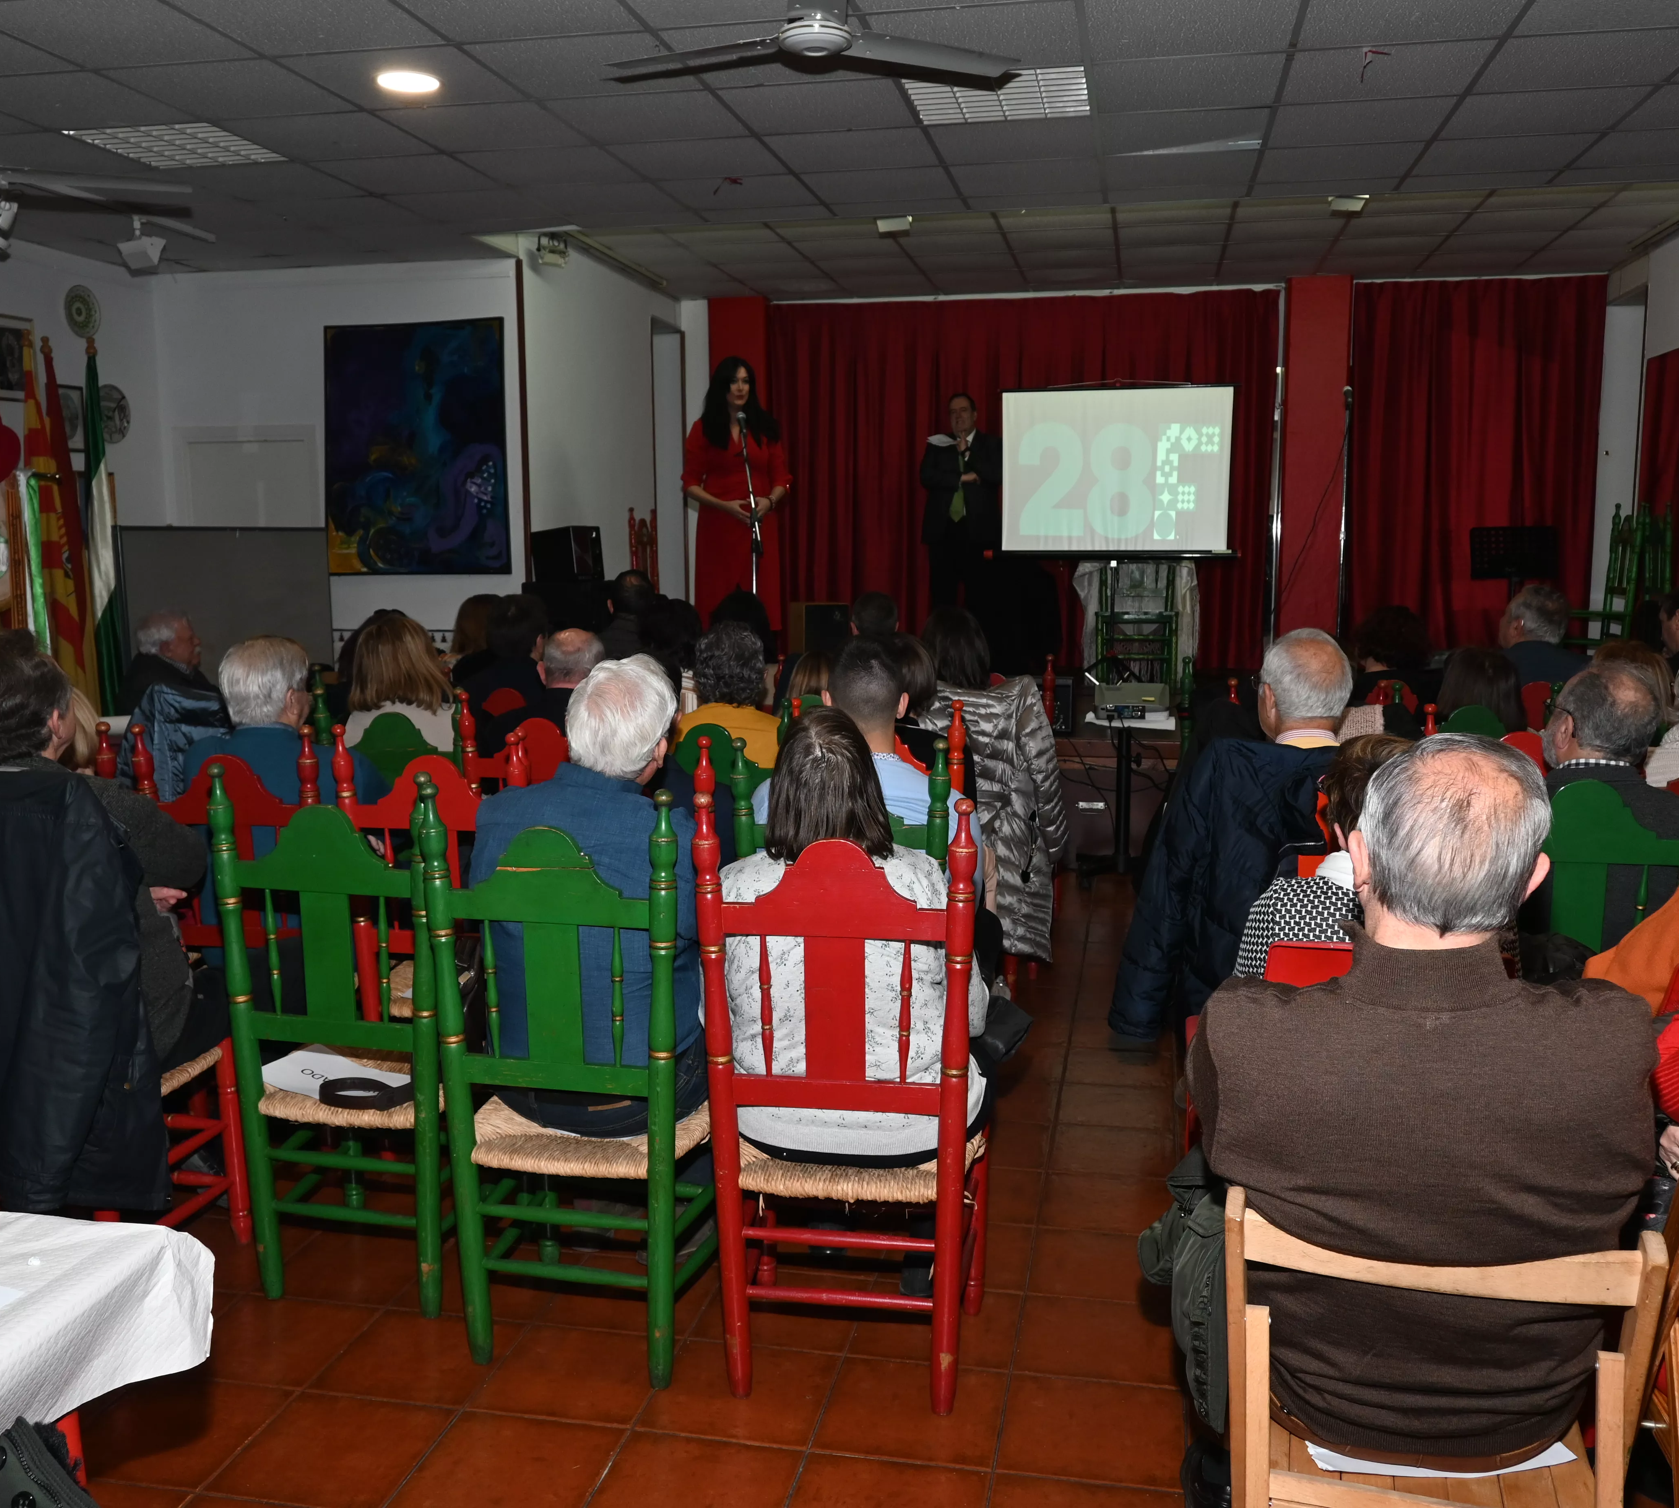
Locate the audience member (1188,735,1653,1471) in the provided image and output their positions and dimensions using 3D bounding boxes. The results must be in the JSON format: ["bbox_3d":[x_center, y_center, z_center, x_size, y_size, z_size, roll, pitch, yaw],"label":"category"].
[{"bbox_3d":[0.743,0.576,1.974,0.530,1.280,0.820,1,8,10],"label":"audience member"}]

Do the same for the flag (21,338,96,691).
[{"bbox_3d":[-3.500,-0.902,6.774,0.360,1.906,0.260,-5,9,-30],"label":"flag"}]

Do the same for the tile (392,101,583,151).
[{"bbox_3d":[-1.233,-2.217,5.328,0.590,0.020,0.590,1,8,11],"label":"tile"}]

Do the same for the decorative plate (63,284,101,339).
[{"bbox_3d":[-3.881,-2.275,7.760,0.030,0.265,0.265,1,8,11],"label":"decorative plate"}]

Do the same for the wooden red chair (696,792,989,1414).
[{"bbox_3d":[0.039,0.594,2.778,0.470,1.102,0.450,1,8,8],"label":"wooden red chair"}]

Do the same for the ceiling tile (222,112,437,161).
[{"bbox_3d":[-1.824,-2.229,5.438,0.600,0.025,0.600,1,9,11],"label":"ceiling tile"}]

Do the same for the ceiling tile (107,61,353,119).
[{"bbox_3d":[-1.940,-2.141,4.856,0.600,0.025,0.600,1,9,11],"label":"ceiling tile"}]

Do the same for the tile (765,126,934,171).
[{"bbox_3d":[0.061,-2.275,5.679,0.590,0.020,0.590,1,8,11],"label":"tile"}]

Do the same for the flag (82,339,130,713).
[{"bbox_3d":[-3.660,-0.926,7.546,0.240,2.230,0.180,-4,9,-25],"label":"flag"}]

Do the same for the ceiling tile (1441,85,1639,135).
[{"bbox_3d":[2.413,-2.218,5.215,0.600,0.025,0.600,1,9,11],"label":"ceiling tile"}]

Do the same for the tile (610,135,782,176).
[{"bbox_3d":[-0.537,-2.307,5.833,0.600,0.020,0.595,1,8,11],"label":"tile"}]

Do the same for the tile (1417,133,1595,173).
[{"bbox_3d":[2.532,-2.304,5.798,0.590,0.020,0.590,1,8,11],"label":"tile"}]

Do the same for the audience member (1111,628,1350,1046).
[{"bbox_3d":[1.009,0.374,3.522,0.560,1.340,0.800,0,8,3],"label":"audience member"}]

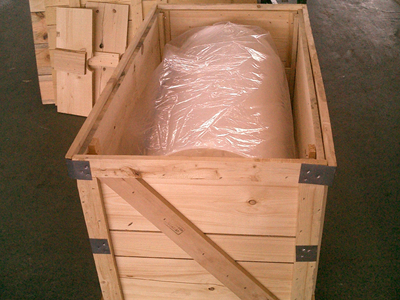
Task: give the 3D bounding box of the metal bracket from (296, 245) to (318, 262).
[{"bbox_3d":[0.334,0.322,1.265,0.063,0.074,0.018,2,36,8],"label":"metal bracket"}]

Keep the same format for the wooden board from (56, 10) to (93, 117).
[{"bbox_3d":[-0.835,-0.577,2.700,0.280,0.700,0.022,10,16,18],"label":"wooden board"}]

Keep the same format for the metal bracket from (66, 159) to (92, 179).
[{"bbox_3d":[-0.346,0.058,1.176,0.064,0.070,0.018,2,36,8],"label":"metal bracket"}]

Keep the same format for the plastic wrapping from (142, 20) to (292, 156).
[{"bbox_3d":[0.092,-0.073,1.741,0.610,0.564,1.093,2,36,8],"label":"plastic wrapping"}]

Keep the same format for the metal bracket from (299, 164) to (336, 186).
[{"bbox_3d":[0.312,0.065,1.078,0.088,0.067,0.018,2,36,8],"label":"metal bracket"}]

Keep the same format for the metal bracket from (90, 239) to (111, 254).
[{"bbox_3d":[-0.337,0.325,1.373,0.062,0.075,0.018,2,36,8],"label":"metal bracket"}]

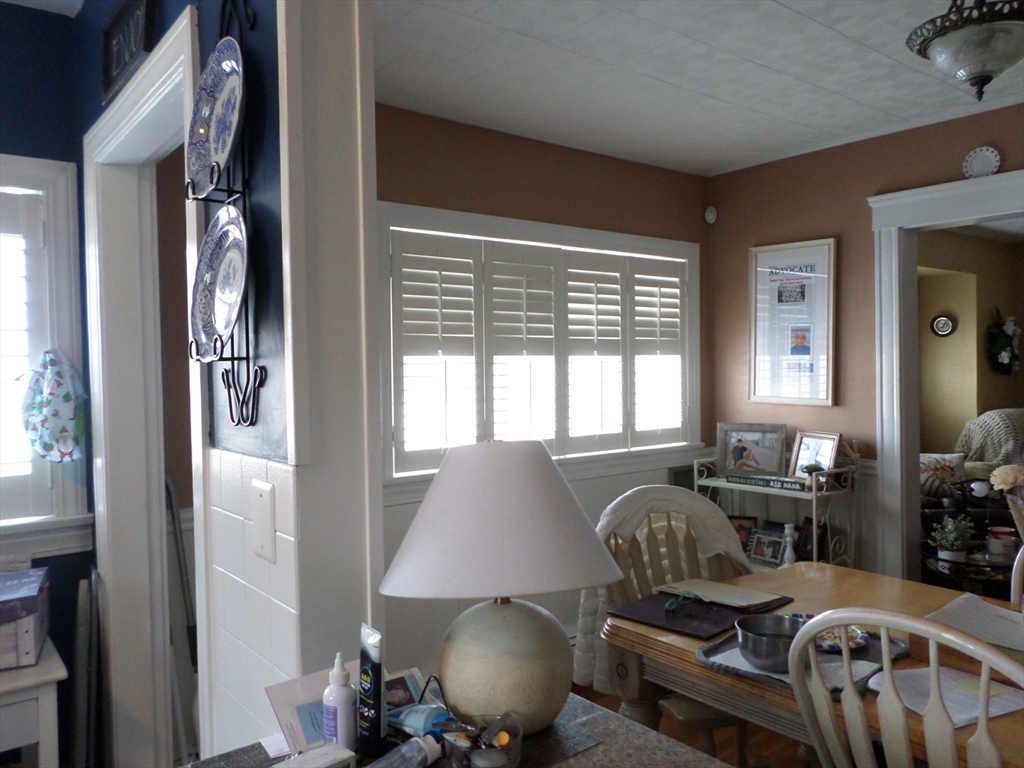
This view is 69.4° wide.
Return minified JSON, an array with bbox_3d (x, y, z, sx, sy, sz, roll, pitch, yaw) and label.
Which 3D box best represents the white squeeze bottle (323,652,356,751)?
[{"bbox_3d":[-0.242,0.449,1.040,0.047,0.139,0.047,-1,1,0],"label":"white squeeze bottle"}]

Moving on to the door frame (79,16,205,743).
[{"bbox_3d":[-0.824,0.353,1.799,0.160,2.106,0.971,-2,1,-40],"label":"door frame"}]

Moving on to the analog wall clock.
[{"bbox_3d":[3.798,-0.513,6.532,0.040,0.195,0.195,-2,1,-36],"label":"analog wall clock"}]

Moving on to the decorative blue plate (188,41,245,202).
[{"bbox_3d":[-0.482,-0.433,1.216,0.028,0.258,0.258,7,-5,-40],"label":"decorative blue plate"}]

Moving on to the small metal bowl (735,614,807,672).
[{"bbox_3d":[0.574,0.573,1.643,0.155,0.073,0.155,-1,1,0],"label":"small metal bowl"}]

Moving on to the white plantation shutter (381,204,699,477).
[{"bbox_3d":[0.265,-0.199,3.610,1.970,1.125,0.080,-2,1,-36],"label":"white plantation shutter"}]

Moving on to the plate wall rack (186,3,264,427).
[{"bbox_3d":[-0.481,-0.282,1.217,0.068,0.708,0.175,-2,1,-40],"label":"plate wall rack"}]

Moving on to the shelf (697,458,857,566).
[{"bbox_3d":[1.341,0.866,3.768,0.360,0.945,0.670,-2,1,-41],"label":"shelf"}]

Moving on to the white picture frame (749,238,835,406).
[{"bbox_3d":[1.453,-0.316,3.872,0.030,0.833,0.470,-2,2,-41],"label":"white picture frame"}]

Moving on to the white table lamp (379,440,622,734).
[{"bbox_3d":[-0.014,0.298,1.085,0.352,0.431,0.352,-1,1,0],"label":"white table lamp"}]

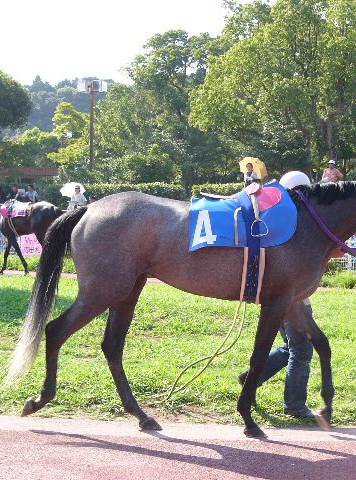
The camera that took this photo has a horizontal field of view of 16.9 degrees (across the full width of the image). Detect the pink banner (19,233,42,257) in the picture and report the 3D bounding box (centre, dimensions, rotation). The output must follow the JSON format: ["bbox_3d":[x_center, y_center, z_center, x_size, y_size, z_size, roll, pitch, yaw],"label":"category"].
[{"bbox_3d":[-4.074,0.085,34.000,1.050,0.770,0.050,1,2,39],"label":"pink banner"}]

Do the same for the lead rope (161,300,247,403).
[{"bbox_3d":[0.177,0.768,8.350,0.600,0.720,0.200,0,2,0],"label":"lead rope"}]

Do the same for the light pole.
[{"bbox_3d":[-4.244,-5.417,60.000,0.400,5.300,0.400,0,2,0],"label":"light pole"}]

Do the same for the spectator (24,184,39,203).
[{"bbox_3d":[-5.327,-1.618,43.700,0.520,0.850,0.600,1,2,37],"label":"spectator"}]

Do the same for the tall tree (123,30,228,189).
[{"bbox_3d":[-0.060,-4.853,48.000,4.600,7.100,4.400,1,1,0],"label":"tall tree"}]

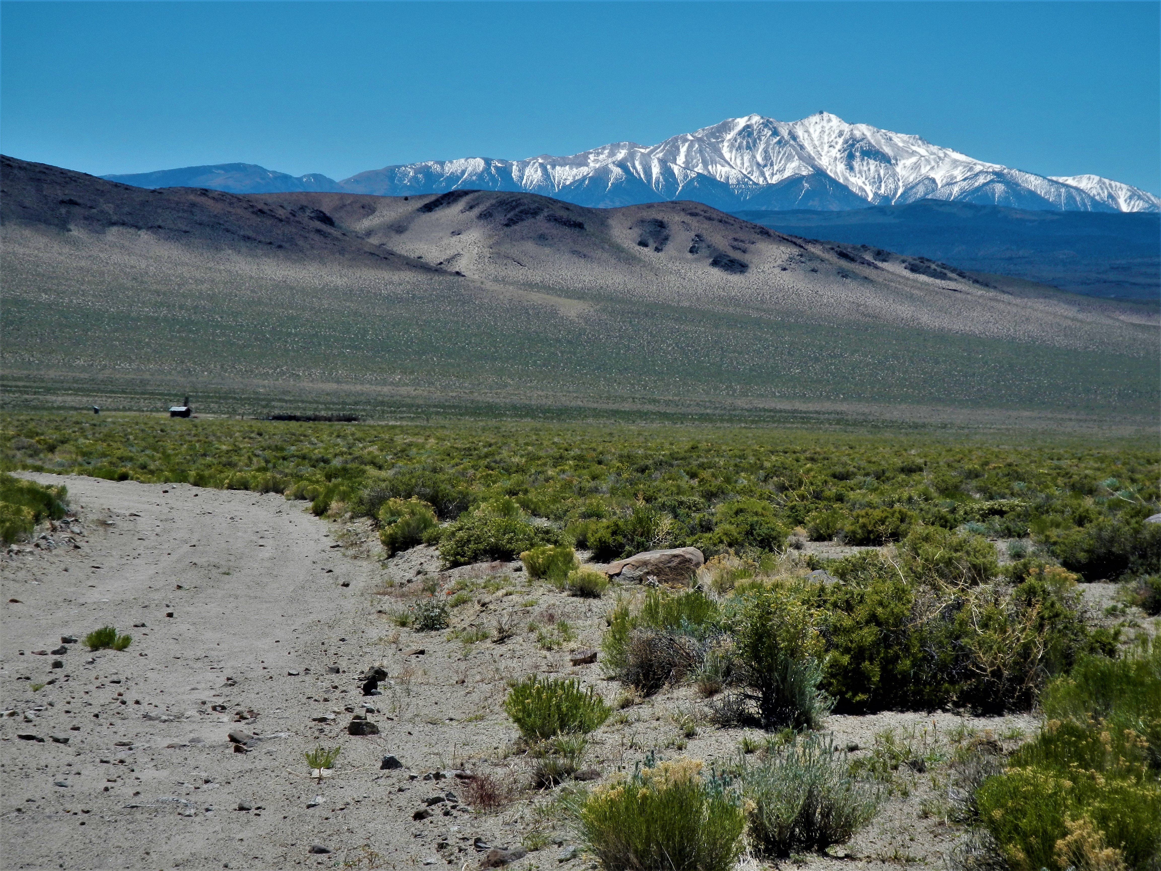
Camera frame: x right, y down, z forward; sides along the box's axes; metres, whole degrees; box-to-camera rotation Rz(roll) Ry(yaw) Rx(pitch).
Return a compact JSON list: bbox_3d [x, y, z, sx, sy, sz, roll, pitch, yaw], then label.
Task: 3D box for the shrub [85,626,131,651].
[{"bbox_3d":[-3.135,1.345,24.251,0.307,0.164,0.245,0,0,0],"label":"shrub"}]

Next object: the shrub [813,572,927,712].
[{"bbox_3d":[1.523,1.086,19.247,0.645,0.735,0.560,0,0,0],"label":"shrub"}]

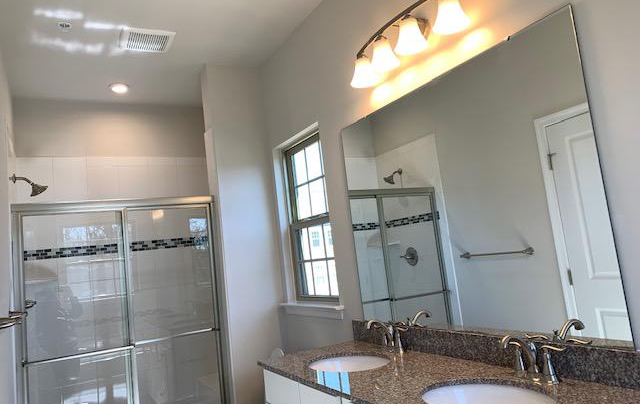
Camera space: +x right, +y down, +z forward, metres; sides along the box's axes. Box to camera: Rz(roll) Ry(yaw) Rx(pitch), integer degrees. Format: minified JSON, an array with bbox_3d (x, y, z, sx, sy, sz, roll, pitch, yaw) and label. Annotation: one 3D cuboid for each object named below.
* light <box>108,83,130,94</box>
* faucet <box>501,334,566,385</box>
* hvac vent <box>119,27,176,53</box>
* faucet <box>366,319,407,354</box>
[{"bbox_3d":[-1.496,-0.844,3.581,0.153,0.025,0.153,-3,-7,-29],"label":"light"},{"bbox_3d":[0.634,0.479,1.492,0.156,0.149,0.221,-3,-7,-29],"label":"faucet"},{"bbox_3d":[-1.040,-0.976,2.873,0.277,0.027,0.280,-3,-7,-29],"label":"hvac vent"},{"bbox_3d":[0.280,0.596,2.157,0.153,0.149,0.221,-3,-7,-29],"label":"faucet"}]

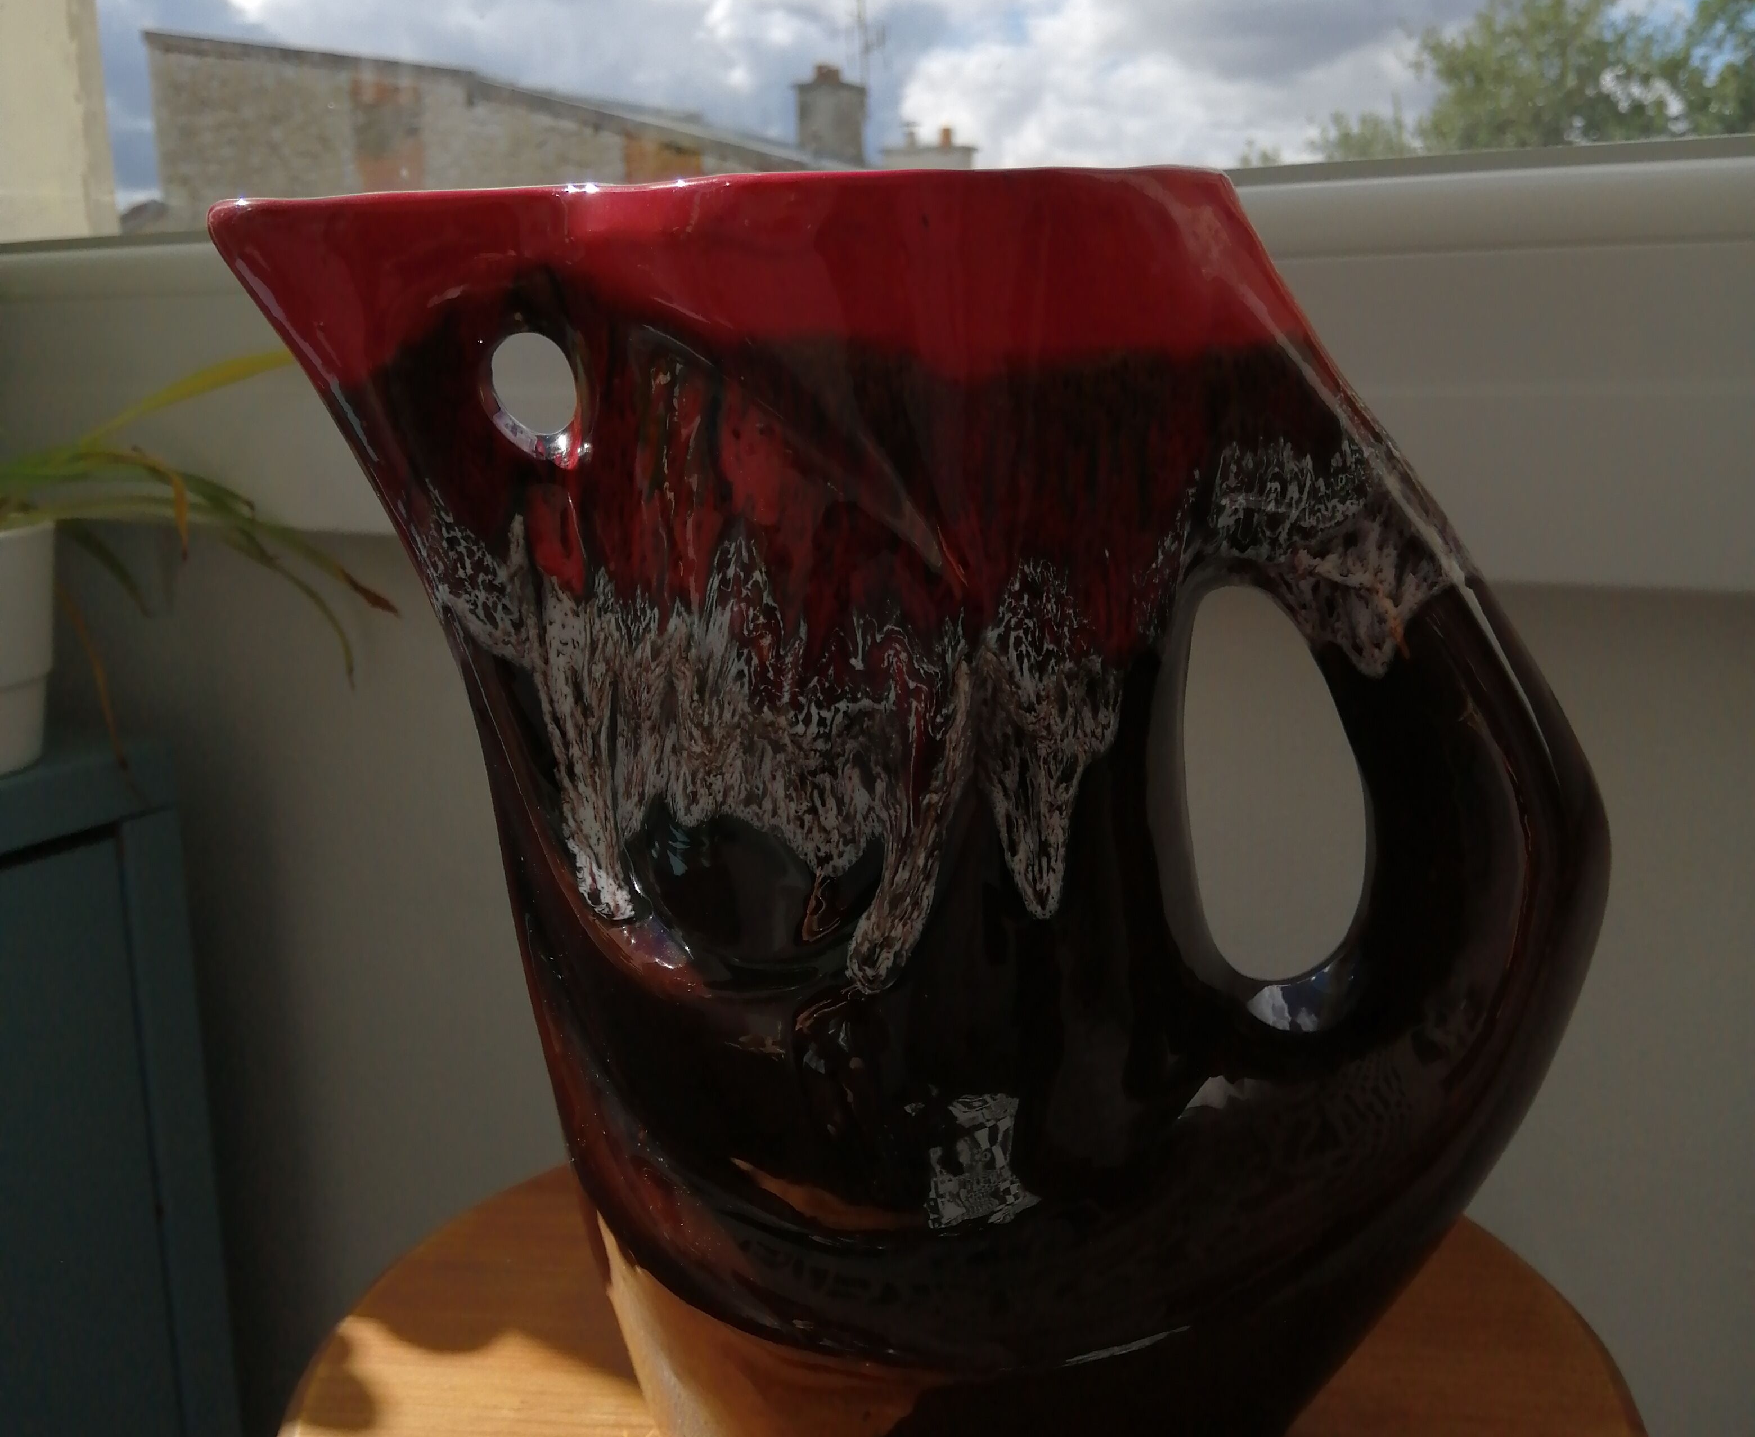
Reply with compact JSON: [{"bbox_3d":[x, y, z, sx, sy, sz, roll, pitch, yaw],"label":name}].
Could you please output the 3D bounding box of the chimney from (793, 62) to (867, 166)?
[{"bbox_3d":[-0.716,-9.050,26.487,0.750,1.750,0.900,-11,15,-41],"label":"chimney"}]

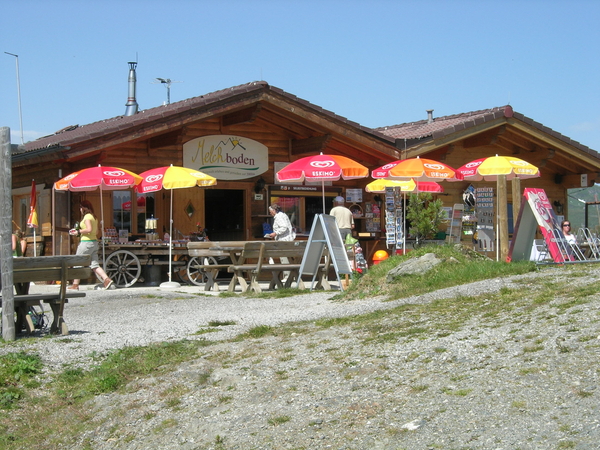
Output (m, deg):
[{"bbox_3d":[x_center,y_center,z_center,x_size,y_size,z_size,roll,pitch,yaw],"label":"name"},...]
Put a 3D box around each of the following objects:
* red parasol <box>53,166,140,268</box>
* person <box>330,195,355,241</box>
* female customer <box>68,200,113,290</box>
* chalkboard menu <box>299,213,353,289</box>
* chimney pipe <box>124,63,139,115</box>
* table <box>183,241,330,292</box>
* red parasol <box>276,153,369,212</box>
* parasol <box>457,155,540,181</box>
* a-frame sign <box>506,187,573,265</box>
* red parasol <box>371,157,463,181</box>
[{"bbox_3d":[-3.809,0.039,27.500,1.710,2.403,1.710,-3,-2,0],"label":"red parasol"},{"bbox_3d":[0.897,0.275,29.571,0.520,1.750,0.400,0,-2,-17],"label":"person"},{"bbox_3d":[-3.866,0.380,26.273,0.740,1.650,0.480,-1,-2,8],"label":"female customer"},{"bbox_3d":[0.443,0.477,24.678,0.800,1.320,0.620,-2,-2,26],"label":"chalkboard menu"},{"bbox_3d":[-4.084,-3.280,34.400,0.300,1.307,0.300,1,-2,0],"label":"chimney pipe"},{"bbox_3d":[-0.638,0.788,26.632,2.220,0.870,1.920,-1,-2,-35],"label":"table"},{"bbox_3d":[0.464,-0.113,26.700,1.730,2.501,1.730,-2,-2,0],"label":"red parasol"},{"bbox_3d":[3.937,-0.149,28.300,1.710,2.509,1.710,0,-2,0],"label":"parasol"},{"bbox_3d":[3.977,0.040,23.579,0.870,1.260,0.660,-2,-2,34],"label":"a-frame sign"},{"bbox_3d":[2.280,-0.096,27.400,1.710,2.448,1.710,0,-2,0],"label":"red parasol"}]

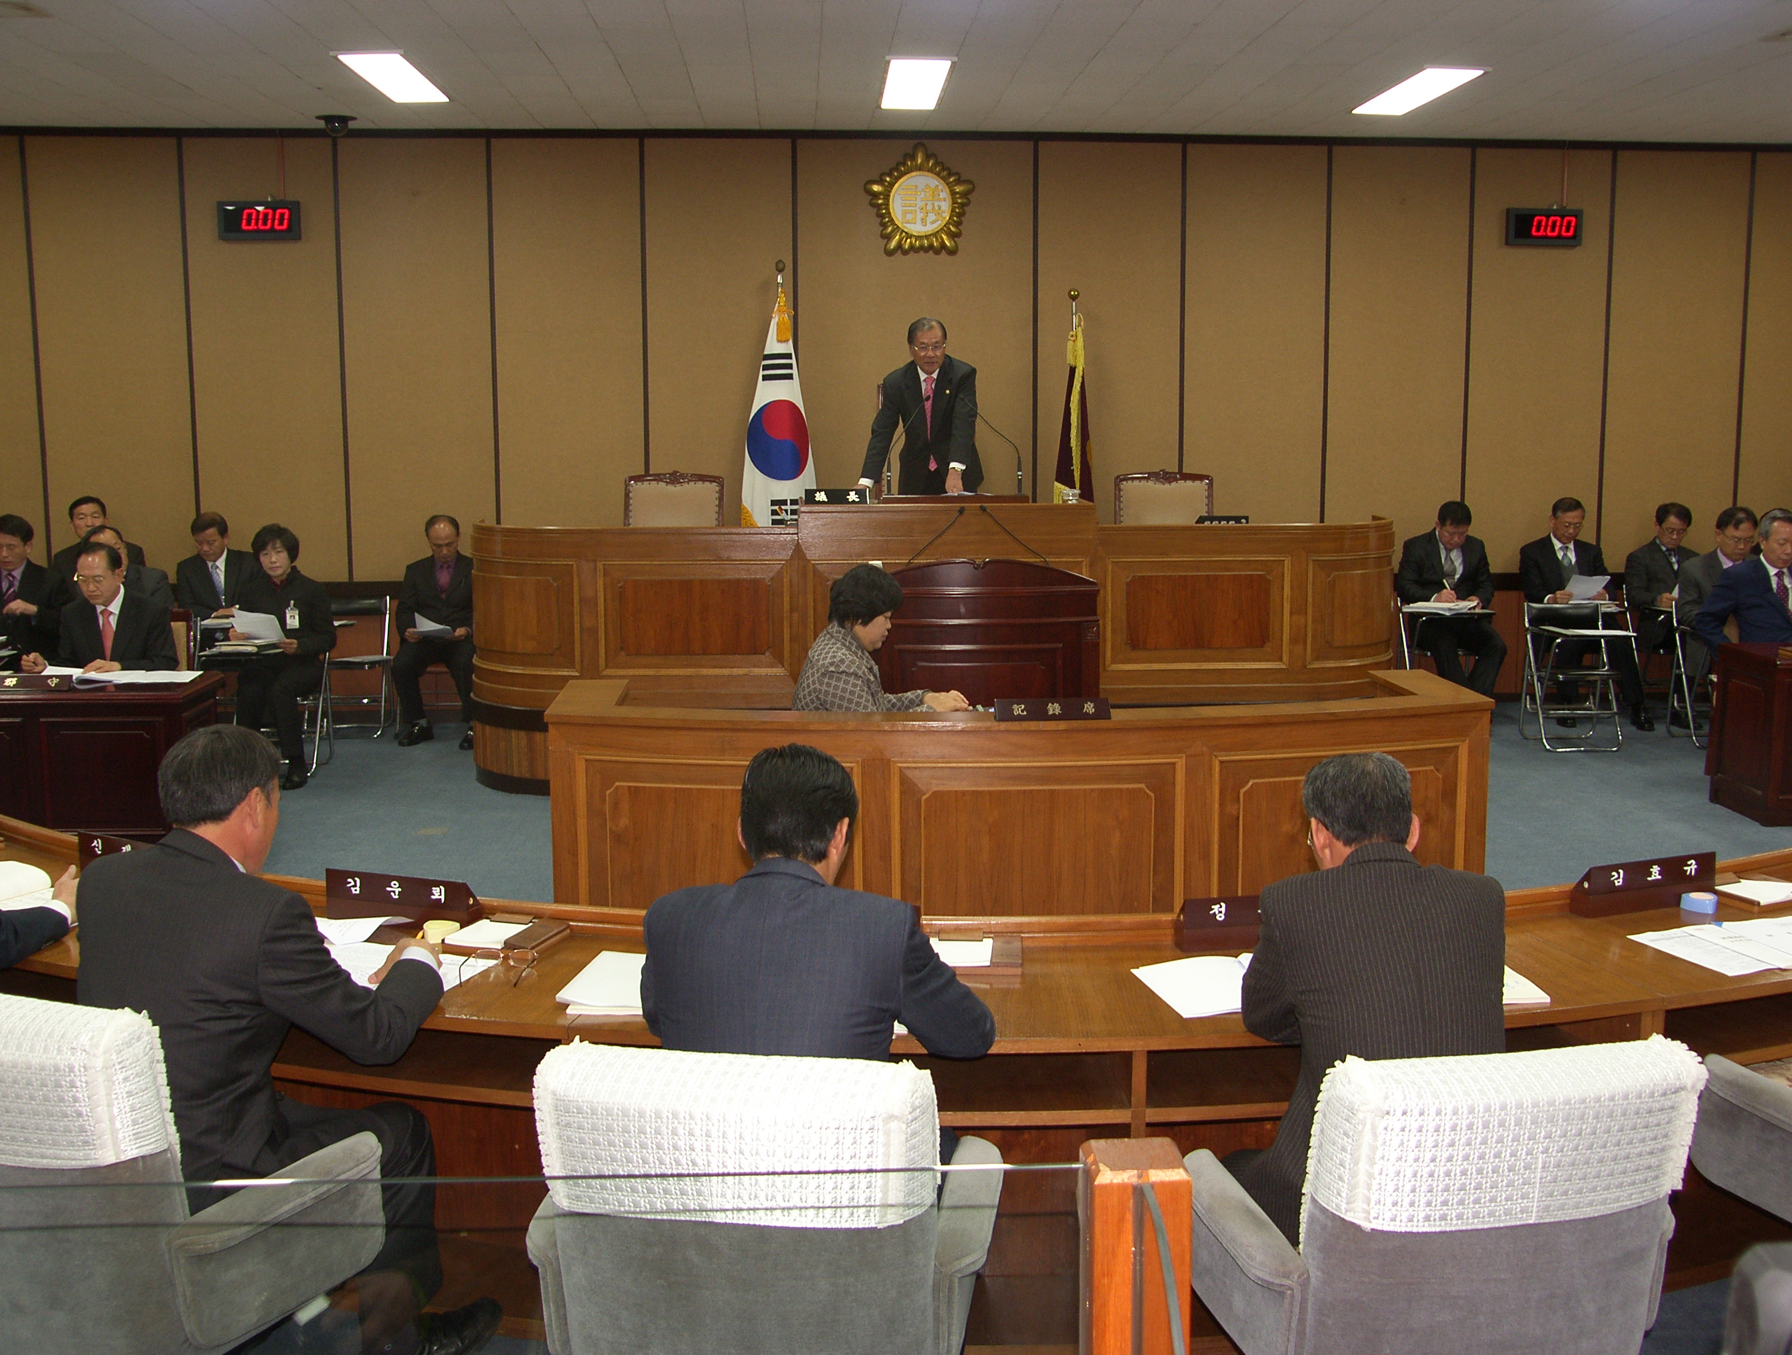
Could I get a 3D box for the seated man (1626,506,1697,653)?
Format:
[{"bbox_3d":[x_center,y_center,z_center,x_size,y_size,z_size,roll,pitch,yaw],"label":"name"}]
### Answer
[{"bbox_3d":[4.565,-0.412,10.850,0.540,1.260,0.760,-1,8,-5],"label":"seated man"}]

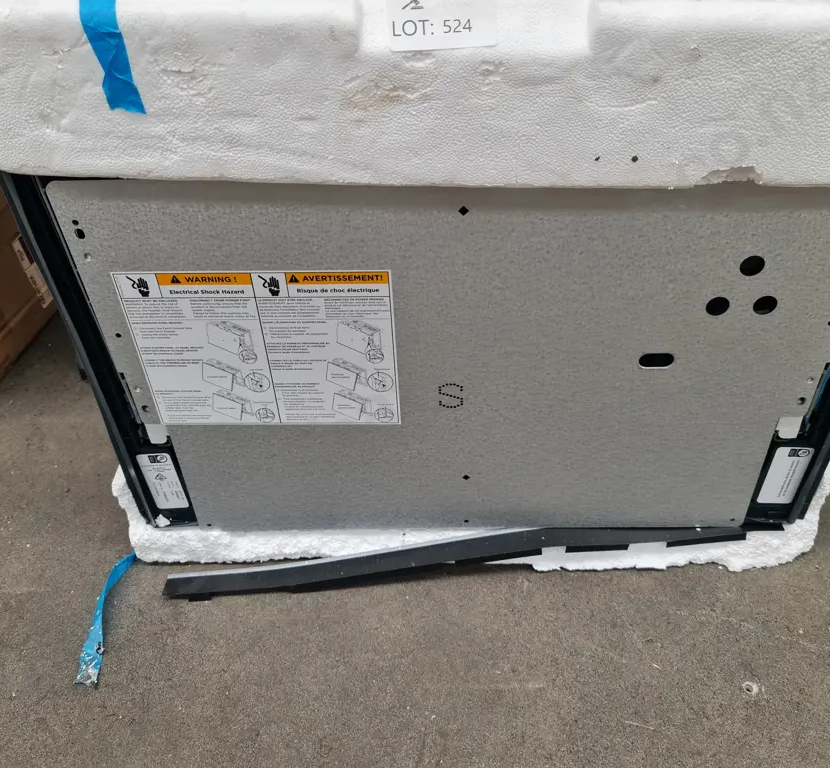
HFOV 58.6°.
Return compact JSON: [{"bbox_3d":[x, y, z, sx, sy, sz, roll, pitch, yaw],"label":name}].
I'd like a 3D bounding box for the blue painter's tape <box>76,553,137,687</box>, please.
[{"bbox_3d":[-0.273,0.205,0.658,0.030,0.017,0.130,-3,38,0],"label":"blue painter's tape"}]

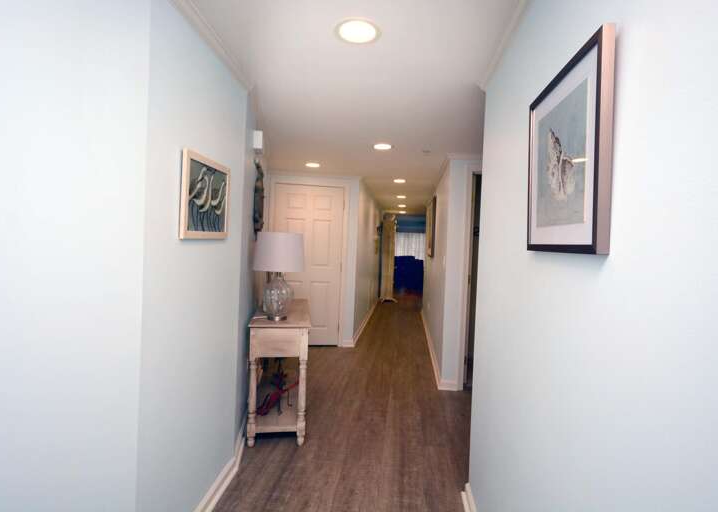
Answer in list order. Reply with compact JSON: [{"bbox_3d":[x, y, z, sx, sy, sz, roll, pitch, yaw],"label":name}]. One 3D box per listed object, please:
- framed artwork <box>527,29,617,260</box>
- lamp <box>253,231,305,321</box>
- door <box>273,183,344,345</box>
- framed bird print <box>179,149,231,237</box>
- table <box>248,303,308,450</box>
[{"bbox_3d":[0.508,-0.232,0.963,0.025,0.445,0.436,1,2,7],"label":"framed artwork"},{"bbox_3d":[-0.556,0.140,2.686,0.360,0.603,0.360,2,2,-9],"label":"lamp"},{"bbox_3d":[-0.657,0.136,4.856,0.821,2.030,0.040,2,2,-10],"label":"door"},{"bbox_3d":[-0.690,-0.259,1.759,0.022,0.358,0.455,3,2,3],"label":"framed bird print"},{"bbox_3d":[-0.615,0.830,3.052,0.396,0.808,1.117,2,2,-9],"label":"table"}]

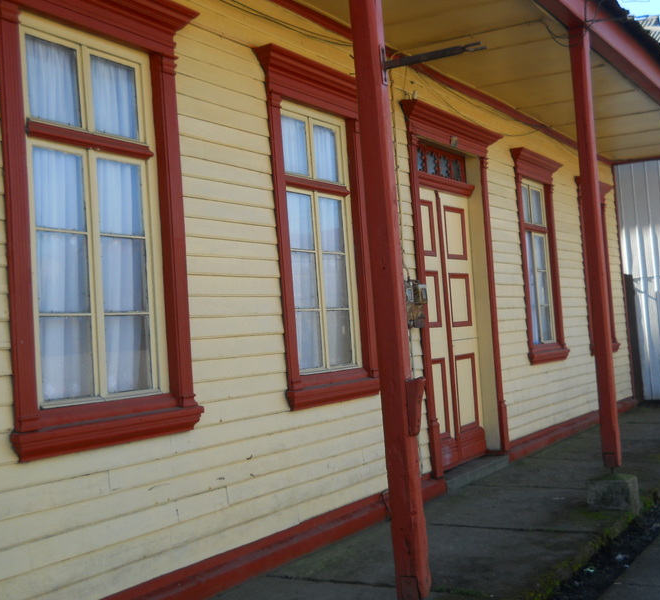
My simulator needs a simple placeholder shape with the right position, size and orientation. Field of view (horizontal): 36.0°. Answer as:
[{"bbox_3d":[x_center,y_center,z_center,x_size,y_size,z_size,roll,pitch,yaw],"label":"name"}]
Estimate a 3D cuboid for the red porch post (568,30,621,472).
[{"bbox_3d":[1.921,-0.396,7.364,0.117,3.187,0.117,-5,-2,29],"label":"red porch post"}]

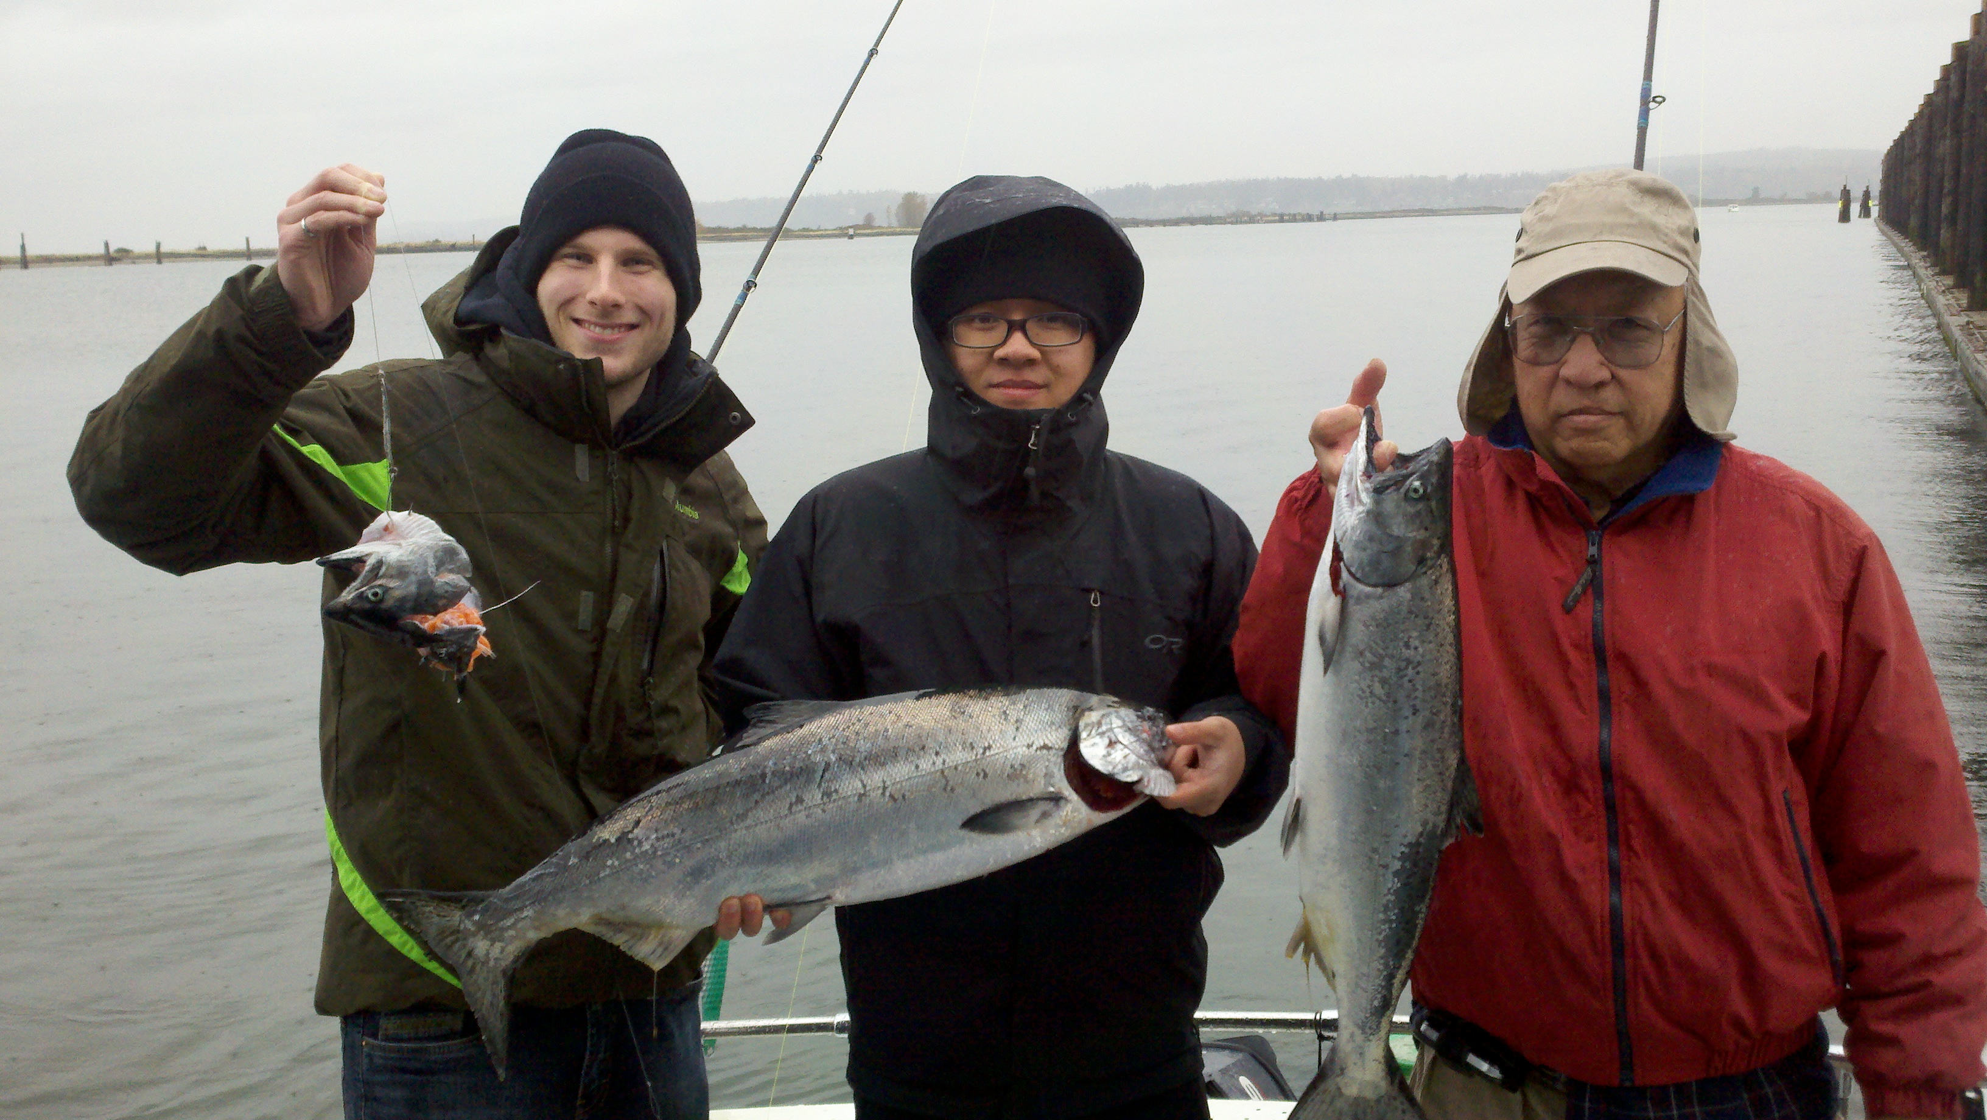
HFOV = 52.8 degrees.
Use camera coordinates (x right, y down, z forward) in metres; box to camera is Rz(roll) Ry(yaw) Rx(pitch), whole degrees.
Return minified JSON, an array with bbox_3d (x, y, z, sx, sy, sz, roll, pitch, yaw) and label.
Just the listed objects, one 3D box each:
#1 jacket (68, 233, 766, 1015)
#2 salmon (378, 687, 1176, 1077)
[{"bbox_3d":[-0.585,0.070,2.090,0.700,0.800,0.450,-5,10,-17],"label":"jacket"},{"bbox_3d":[-0.181,0.250,1.730,0.690,0.240,0.100,-16,3,0],"label":"salmon"}]

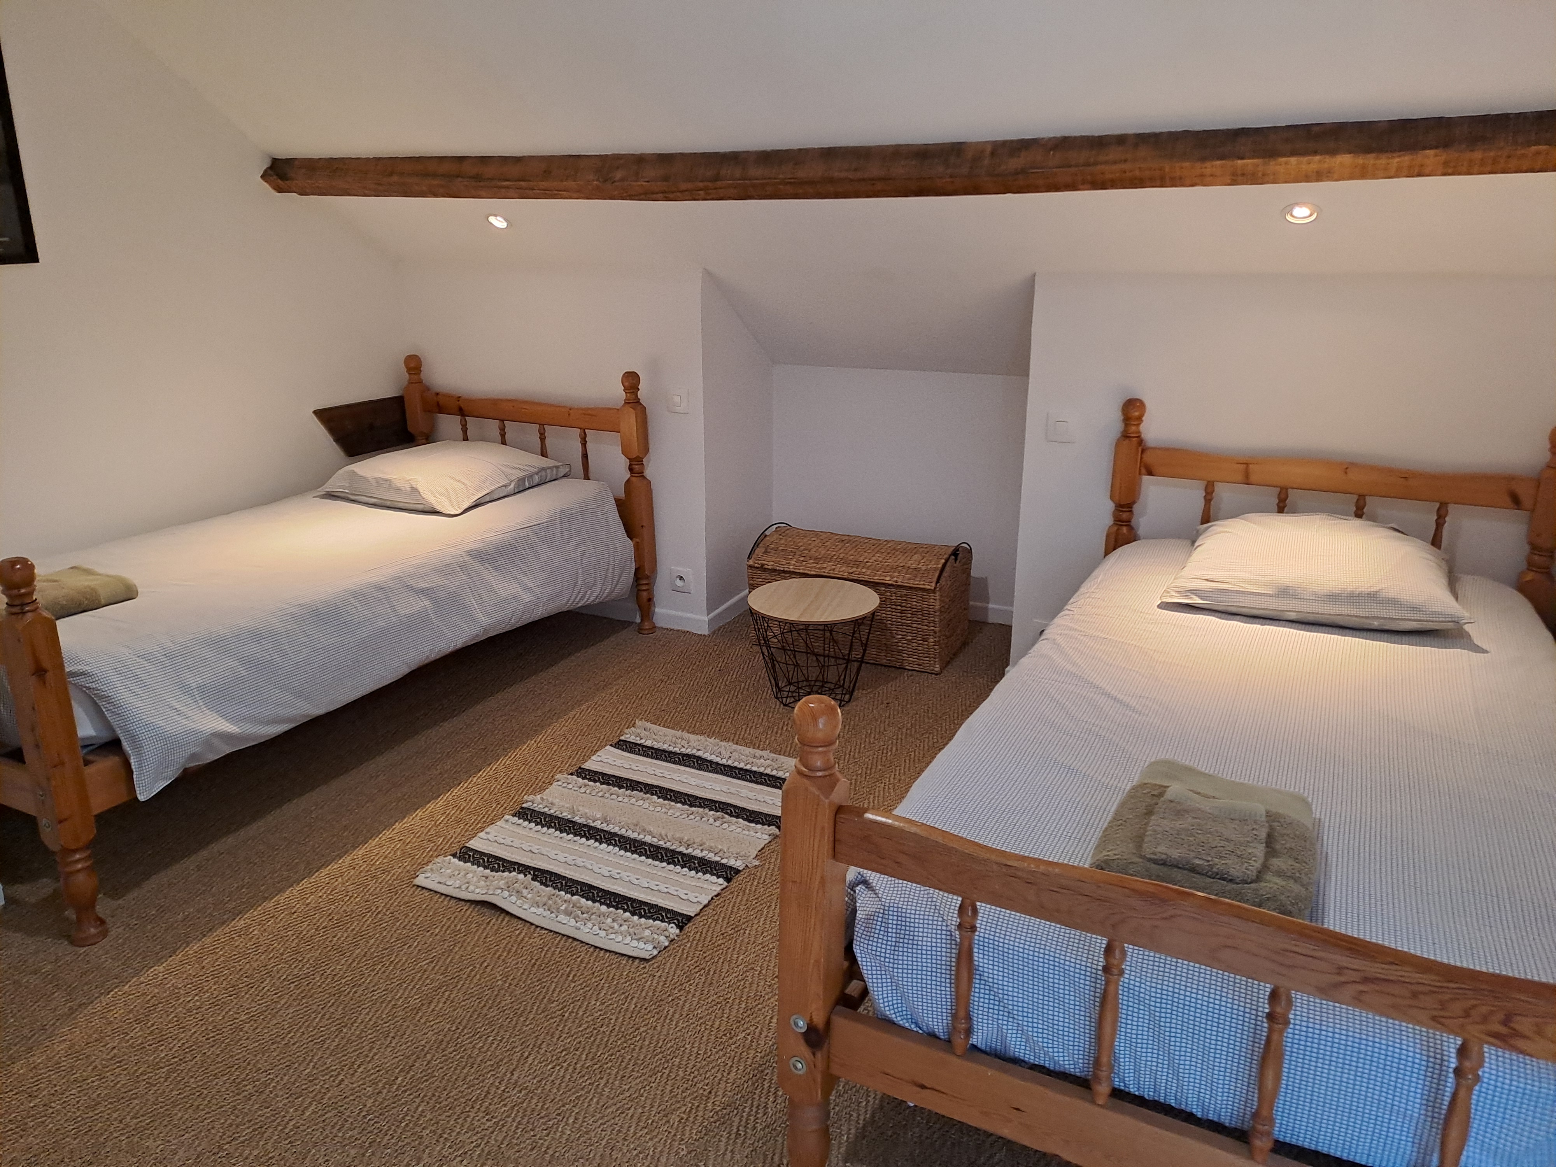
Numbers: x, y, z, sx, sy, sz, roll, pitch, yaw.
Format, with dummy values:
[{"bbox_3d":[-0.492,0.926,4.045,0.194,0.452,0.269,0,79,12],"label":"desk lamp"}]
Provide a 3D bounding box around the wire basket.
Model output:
[{"bbox_3d":[0.103,0.190,3.315,0.374,0.286,0.374,0,18,0],"label":"wire basket"}]

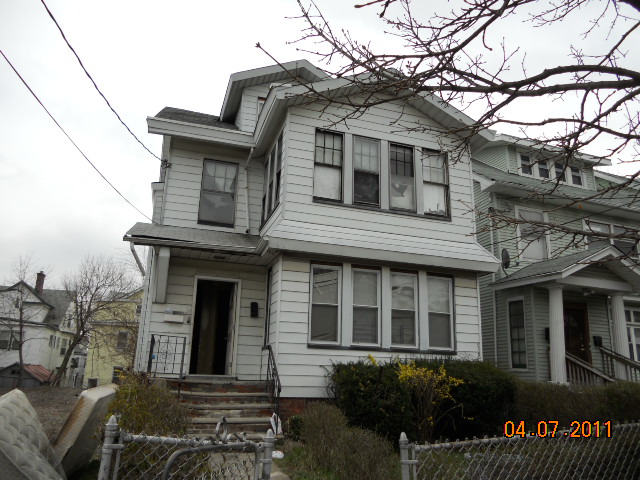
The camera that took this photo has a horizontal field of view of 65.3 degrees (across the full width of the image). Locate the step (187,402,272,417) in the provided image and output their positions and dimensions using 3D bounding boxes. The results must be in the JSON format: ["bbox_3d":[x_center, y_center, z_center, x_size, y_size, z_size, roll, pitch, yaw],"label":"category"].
[{"bbox_3d":[-1.610,2.934,8.538,1.700,0.200,0.320,6,-16,-17],"label":"step"}]

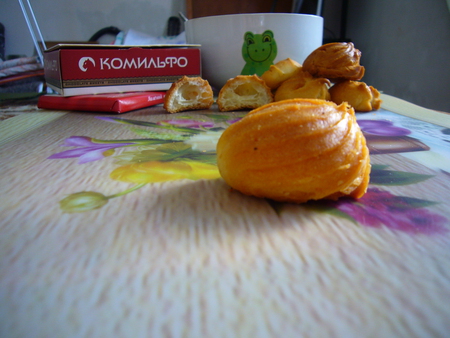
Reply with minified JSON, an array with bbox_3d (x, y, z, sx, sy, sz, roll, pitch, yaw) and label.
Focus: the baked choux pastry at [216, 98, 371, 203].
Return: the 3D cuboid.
[{"bbox_3d":[0.021,-0.006,0.121,0.047,0.032,0.037,3,18,11],"label":"baked choux pastry"}]

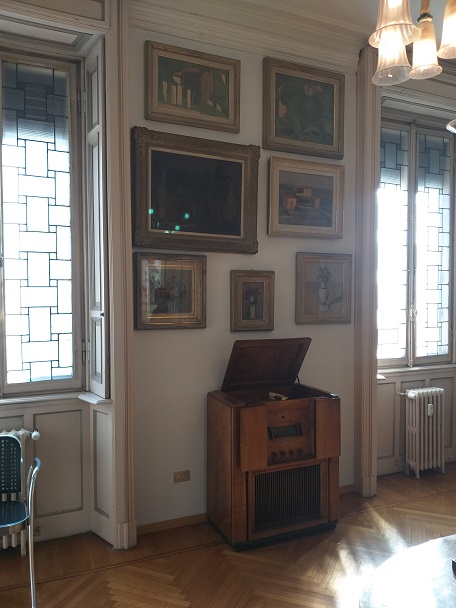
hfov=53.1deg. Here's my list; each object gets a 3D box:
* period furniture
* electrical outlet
[{"bbox_3d":[0.314,0.867,3.072,0.800,1.264,0.429,-1,2,-22],"label":"period furniture"},{"bbox_3d":[-0.303,1.156,3.049,0.113,0.068,0.012,-1,2,-22],"label":"electrical outlet"}]

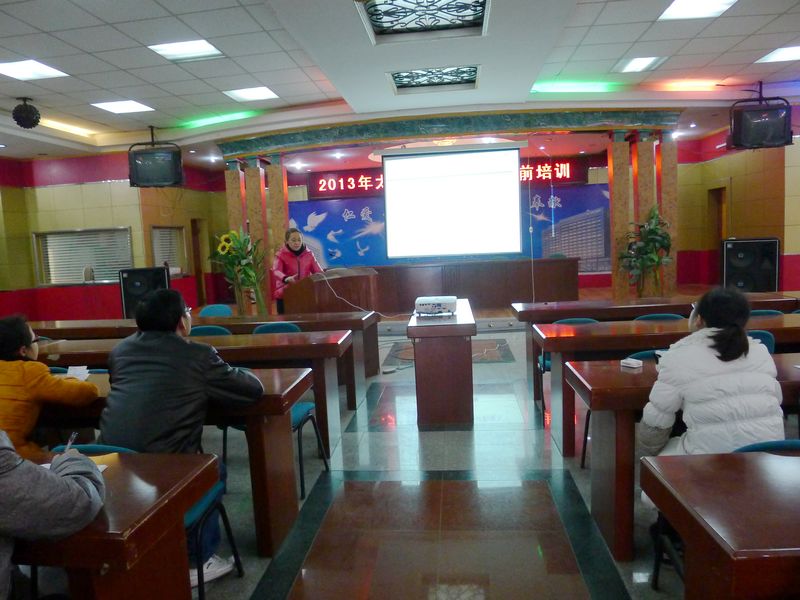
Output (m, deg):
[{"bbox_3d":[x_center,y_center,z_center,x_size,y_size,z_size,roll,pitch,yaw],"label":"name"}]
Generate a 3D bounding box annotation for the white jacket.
[{"bbox_3d":[1.103,0.343,1.932,0.500,0.570,0.400,-3,7,3],"label":"white jacket"}]

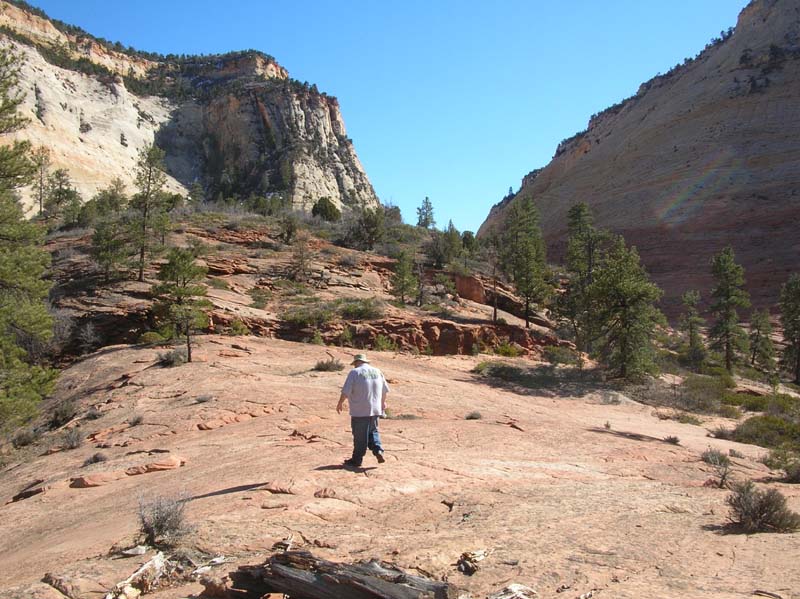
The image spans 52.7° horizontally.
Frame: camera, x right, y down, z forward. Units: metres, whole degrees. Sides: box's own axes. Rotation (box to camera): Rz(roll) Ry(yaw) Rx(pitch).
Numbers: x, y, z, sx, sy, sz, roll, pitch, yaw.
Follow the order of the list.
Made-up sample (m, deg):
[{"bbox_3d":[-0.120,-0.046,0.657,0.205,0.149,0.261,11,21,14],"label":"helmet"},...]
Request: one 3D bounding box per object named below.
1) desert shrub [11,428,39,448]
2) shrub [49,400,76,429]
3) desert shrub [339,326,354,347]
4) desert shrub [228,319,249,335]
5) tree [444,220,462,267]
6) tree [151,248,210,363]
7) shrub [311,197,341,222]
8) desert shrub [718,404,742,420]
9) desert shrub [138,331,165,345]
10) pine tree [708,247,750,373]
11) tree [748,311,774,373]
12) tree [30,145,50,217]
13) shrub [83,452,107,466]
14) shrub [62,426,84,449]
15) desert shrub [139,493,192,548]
[{"bbox_3d":[-7.896,2.923,17.000,0.577,0.416,0.519,1,-3,-25],"label":"desert shrub"},{"bbox_3d":[-8.141,2.774,19.500,0.662,0.669,0.596,1,-3,-23],"label":"shrub"},{"bbox_3d":[-2.250,1.556,34.000,0.653,0.824,0.639,0,-3,0],"label":"desert shrub"},{"bbox_3d":[-6.992,1.169,35.000,0.866,0.693,0.779,0,-2,0],"label":"desert shrub"},{"bbox_3d":[5.162,-5.403,78.000,1.702,4.394,1.702,0,-3,4],"label":"tree"},{"bbox_3d":[-7.331,0.200,27.000,2.004,3.808,1.844,0,-2,0],"label":"tree"},{"bbox_3d":[-7.188,-8.684,78.000,2.895,2.509,2.663,0,-2,0],"label":"shrub"},{"bbox_3d":[9.812,3.355,24.000,0.698,0.470,0.628,-1,-3,22],"label":"desert shrub"},{"bbox_3d":[-9.837,1.504,32.000,1.029,0.610,0.875,0,-2,0],"label":"desert shrub"},{"bbox_3d":[19.565,0.594,48.000,2.419,7.332,2.494,0,-3,0],"label":"pine tree"},{"bbox_3d":[22.359,2.536,50.000,1.576,3.919,1.576,-1,-3,24],"label":"tree"},{"bbox_3d":[-32.019,-10.599,72.000,1.781,6.413,1.639,0,-2,0],"label":"tree"},{"bbox_3d":[-4.821,2.533,12.800,0.399,0.217,0.391,0,-3,0],"label":"shrub"},{"bbox_3d":[-6.664,2.817,16.500,0.449,0.449,0.413,0,-2,0],"label":"shrub"},{"bbox_3d":[-2.127,1.987,7.300,0.491,0.478,0.480,0,-3,0],"label":"desert shrub"}]

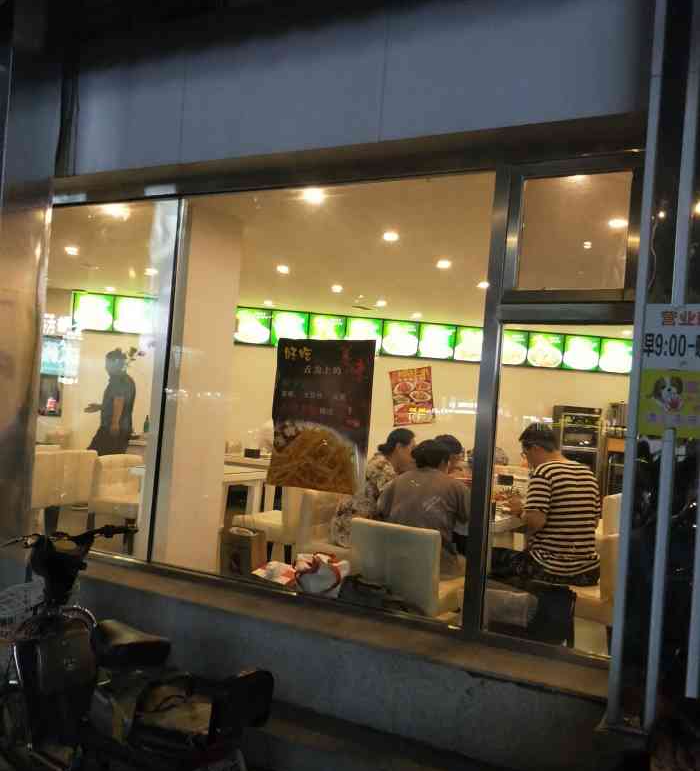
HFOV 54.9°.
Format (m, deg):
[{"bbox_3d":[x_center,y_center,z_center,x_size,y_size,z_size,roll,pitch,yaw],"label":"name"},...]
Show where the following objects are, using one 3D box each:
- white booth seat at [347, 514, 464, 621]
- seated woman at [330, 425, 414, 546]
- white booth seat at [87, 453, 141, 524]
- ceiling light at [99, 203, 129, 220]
[{"bbox_3d":[0.310,1.132,3.657,0.490,0.800,0.530,3,-2,25],"label":"white booth seat"},{"bbox_3d":[0.211,0.926,4.554,0.750,1.240,0.480,4,-2,19],"label":"seated woman"},{"bbox_3d":[-1.863,1.033,5.746,0.520,0.800,0.500,3,-2,25],"label":"white booth seat"},{"bbox_3d":[-1.613,-1.201,4.624,0.150,0.050,0.150,3,-2,25],"label":"ceiling light"}]

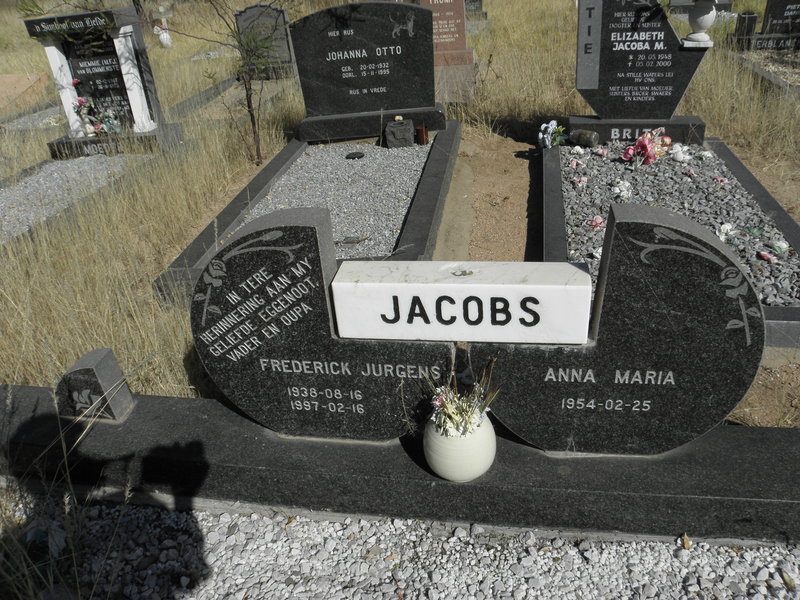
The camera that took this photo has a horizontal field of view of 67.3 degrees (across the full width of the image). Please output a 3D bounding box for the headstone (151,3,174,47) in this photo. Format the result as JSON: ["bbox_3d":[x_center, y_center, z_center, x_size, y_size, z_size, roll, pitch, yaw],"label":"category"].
[{"bbox_3d":[-4.239,-4.914,10.769,0.290,0.700,0.120,1,32,12],"label":"headstone"}]

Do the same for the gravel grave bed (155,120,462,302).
[{"bbox_3d":[-0.319,-0.603,3.366,1.118,0.130,2.290,-1,31,9],"label":"gravel grave bed"}]

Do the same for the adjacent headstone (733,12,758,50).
[{"bbox_3d":[3.332,-2.588,5.795,0.180,0.290,0.180,1,32,12],"label":"adjacent headstone"}]

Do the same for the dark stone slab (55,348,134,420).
[{"bbox_3d":[-0.850,0.228,1.629,0.171,0.174,0.079,1,32,12],"label":"dark stone slab"}]

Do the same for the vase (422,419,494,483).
[{"bbox_3d":[0.130,0.311,1.329,0.161,0.144,0.161,1,32,12],"label":"vase"}]

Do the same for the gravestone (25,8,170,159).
[{"bbox_3d":[-2.350,-1.662,4.630,0.900,1.030,0.350,1,32,12],"label":"gravestone"}]

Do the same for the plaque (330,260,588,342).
[{"bbox_3d":[0.127,0.002,1.261,0.517,0.133,0.098,1,32,12],"label":"plaque"}]

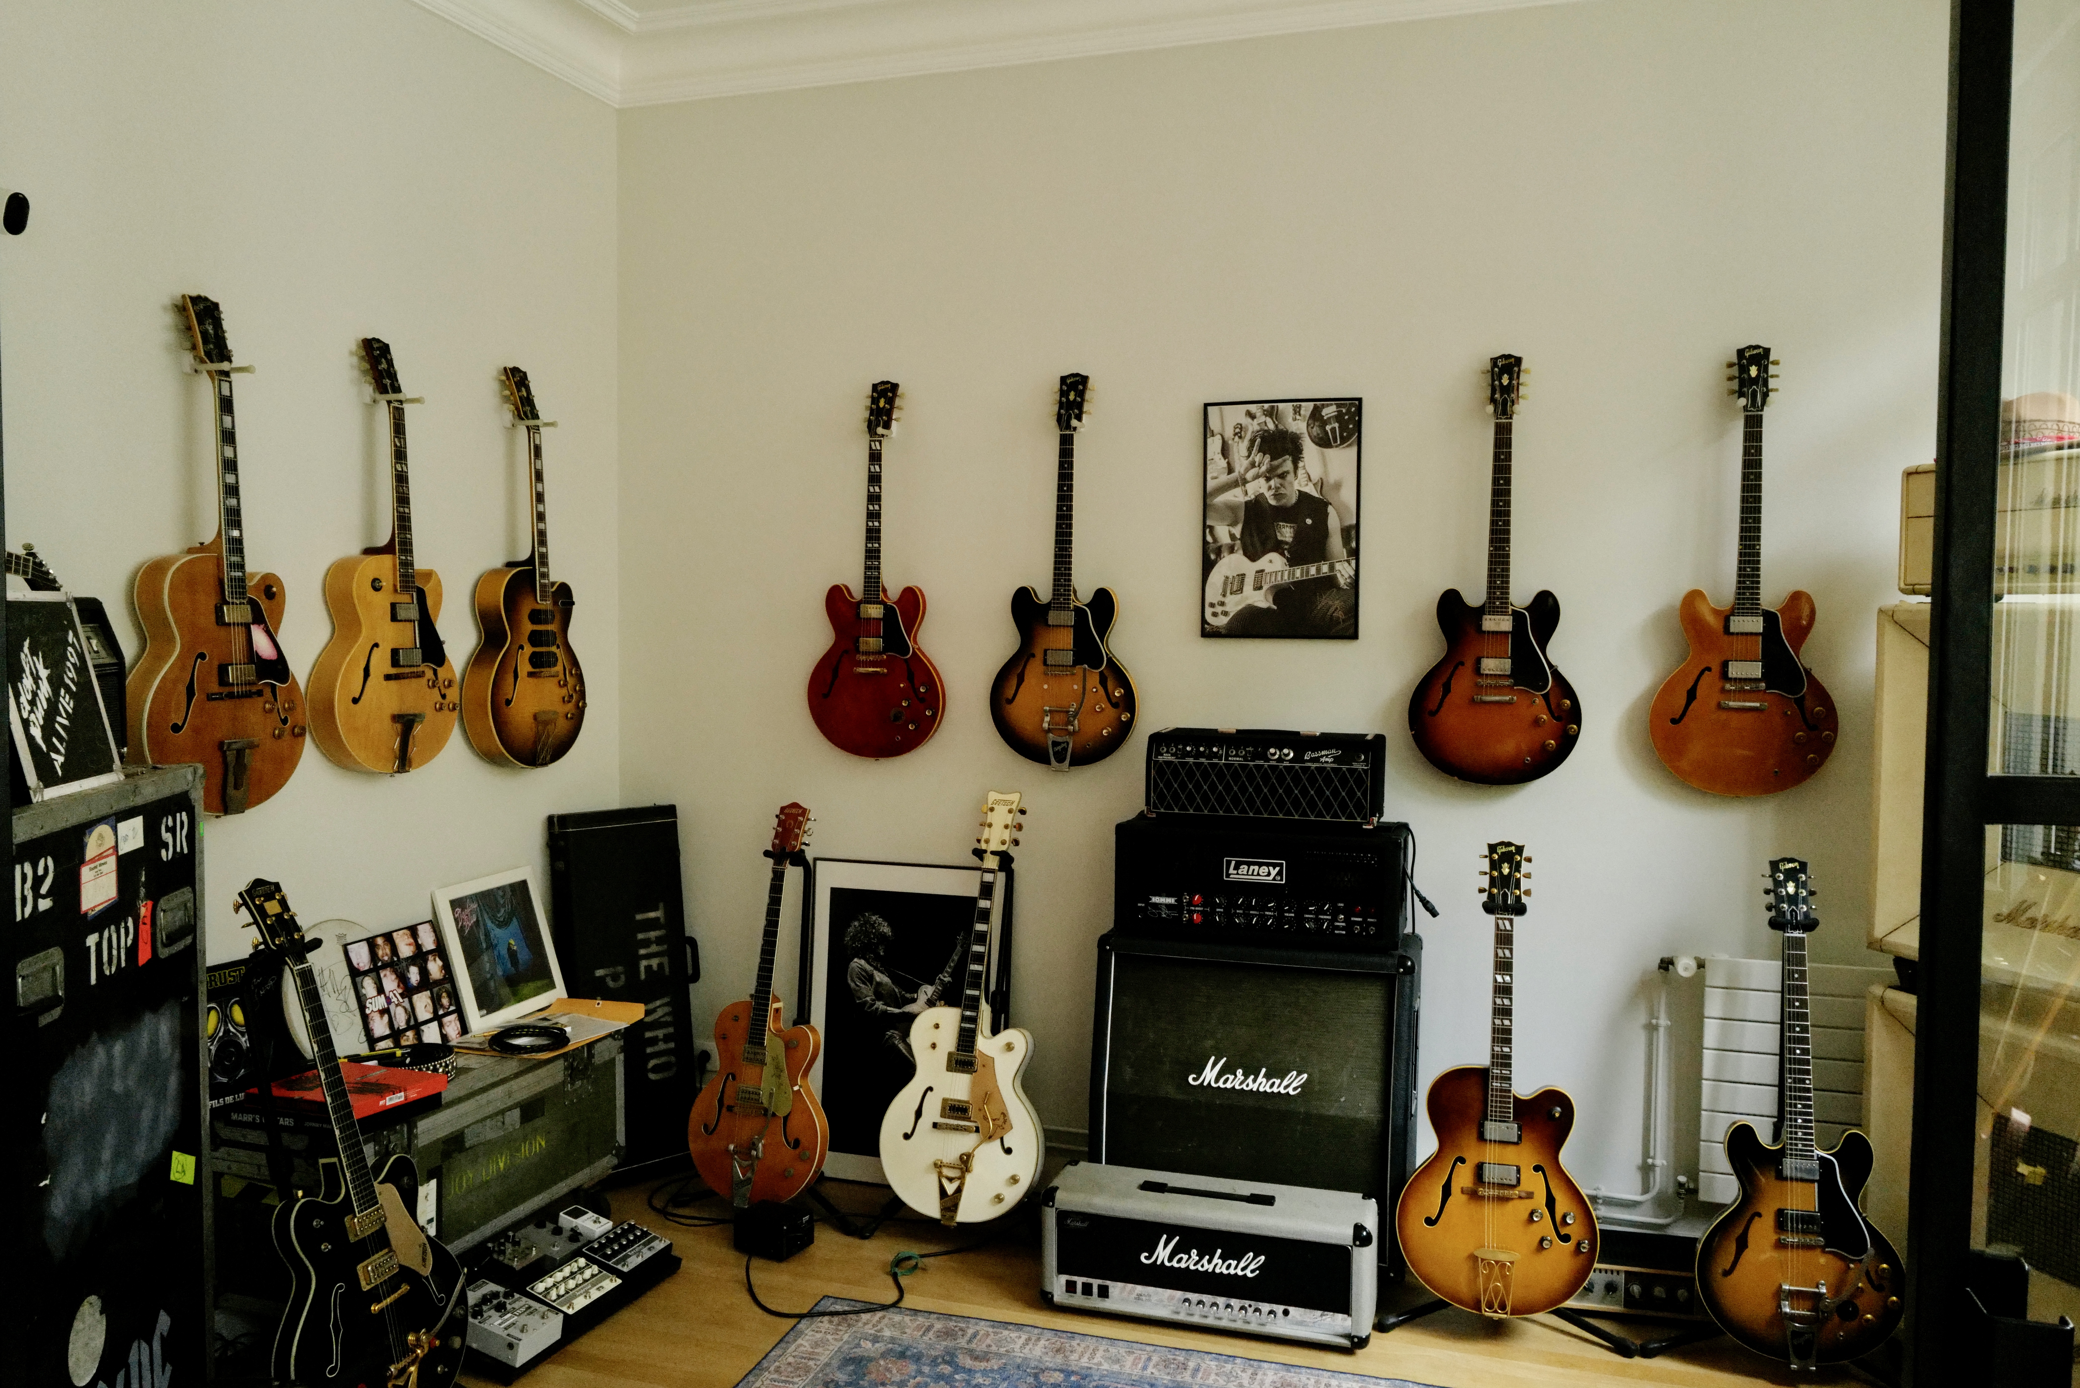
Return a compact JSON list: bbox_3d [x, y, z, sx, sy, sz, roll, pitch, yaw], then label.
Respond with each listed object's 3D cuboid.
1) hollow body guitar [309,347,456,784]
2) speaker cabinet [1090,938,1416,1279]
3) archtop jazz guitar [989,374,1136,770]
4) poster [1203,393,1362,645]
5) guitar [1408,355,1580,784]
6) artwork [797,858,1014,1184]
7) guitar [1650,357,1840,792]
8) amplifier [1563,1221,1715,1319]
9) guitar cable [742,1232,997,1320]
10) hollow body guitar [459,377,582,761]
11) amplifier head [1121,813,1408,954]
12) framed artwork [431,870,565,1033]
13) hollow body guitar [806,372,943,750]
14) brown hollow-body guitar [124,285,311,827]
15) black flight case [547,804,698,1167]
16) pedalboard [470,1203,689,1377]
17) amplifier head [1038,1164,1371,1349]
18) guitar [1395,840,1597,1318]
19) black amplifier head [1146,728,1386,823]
[{"bbox_3d":[-1.526,-0.320,3.802,0.140,1.020,0.415,1,3,18],"label":"hollow body guitar"},{"bbox_3d":[0.540,0.996,4.045,0.770,0.775,0.360,1,3,17],"label":"speaker cabinet"},{"bbox_3d":[0.062,-0.323,4.314,0.405,1.055,0.095,1,3,19],"label":"archtop jazz guitar"},{"bbox_3d":[0.621,-0.446,4.158,0.409,0.612,0.025,1,3,19],"label":"poster"},{"bbox_3d":[1.121,-0.302,3.964,0.410,1.060,0.090,1,3,18],"label":"guitar"},{"bbox_3d":[-0.377,0.928,4.535,0.612,0.895,0.025,1,-6,18],"label":"artwork"},{"bbox_3d":[1.646,-0.283,3.765,0.408,1.050,0.090,1,3,19],"label":"guitar"},{"bbox_3d":[1.301,1.311,3.758,0.500,0.210,0.220,1,3,18],"label":"amplifier"},{"bbox_3d":[-0.382,1.409,3.969,0.652,0.040,0.388,0,3,-14],"label":"guitar cable"},{"bbox_3d":[-1.357,-0.332,4.319,0.140,1.065,0.425,1,3,18],"label":"hollow body guitar"},{"bbox_3d":[0.558,0.461,4.049,0.690,0.284,0.265,1,3,17],"label":"amplifier head"},{"bbox_3d":[-1.405,0.662,4.220,0.021,0.374,0.384,-17,-3,19],"label":"framed artwork"},{"bbox_3d":[-0.457,-0.340,4.496,0.405,1.052,0.090,1,3,19],"label":"hollow body guitar"},{"bbox_3d":[-1.685,-0.278,3.320,0.140,1.065,0.425,1,3,18],"label":"brown hollow-body guitar"},{"bbox_3d":[-1.169,0.844,4.577,0.345,1.020,0.143,-1,-6,-40],"label":"black flight case"},{"bbox_3d":[-1.127,1.338,3.640,0.340,0.130,0.620,1,3,18],"label":"pedalboard"},{"bbox_3d":[0.397,1.298,3.780,0.750,0.297,0.215,1,3,17],"label":"amplifier head"},{"bbox_3d":[1.026,0.849,3.599,0.426,1.041,0.110,1,-7,18],"label":"guitar"},{"bbox_3d":[0.572,0.209,4.071,0.556,0.210,0.280,1,3,17],"label":"black amplifier head"}]

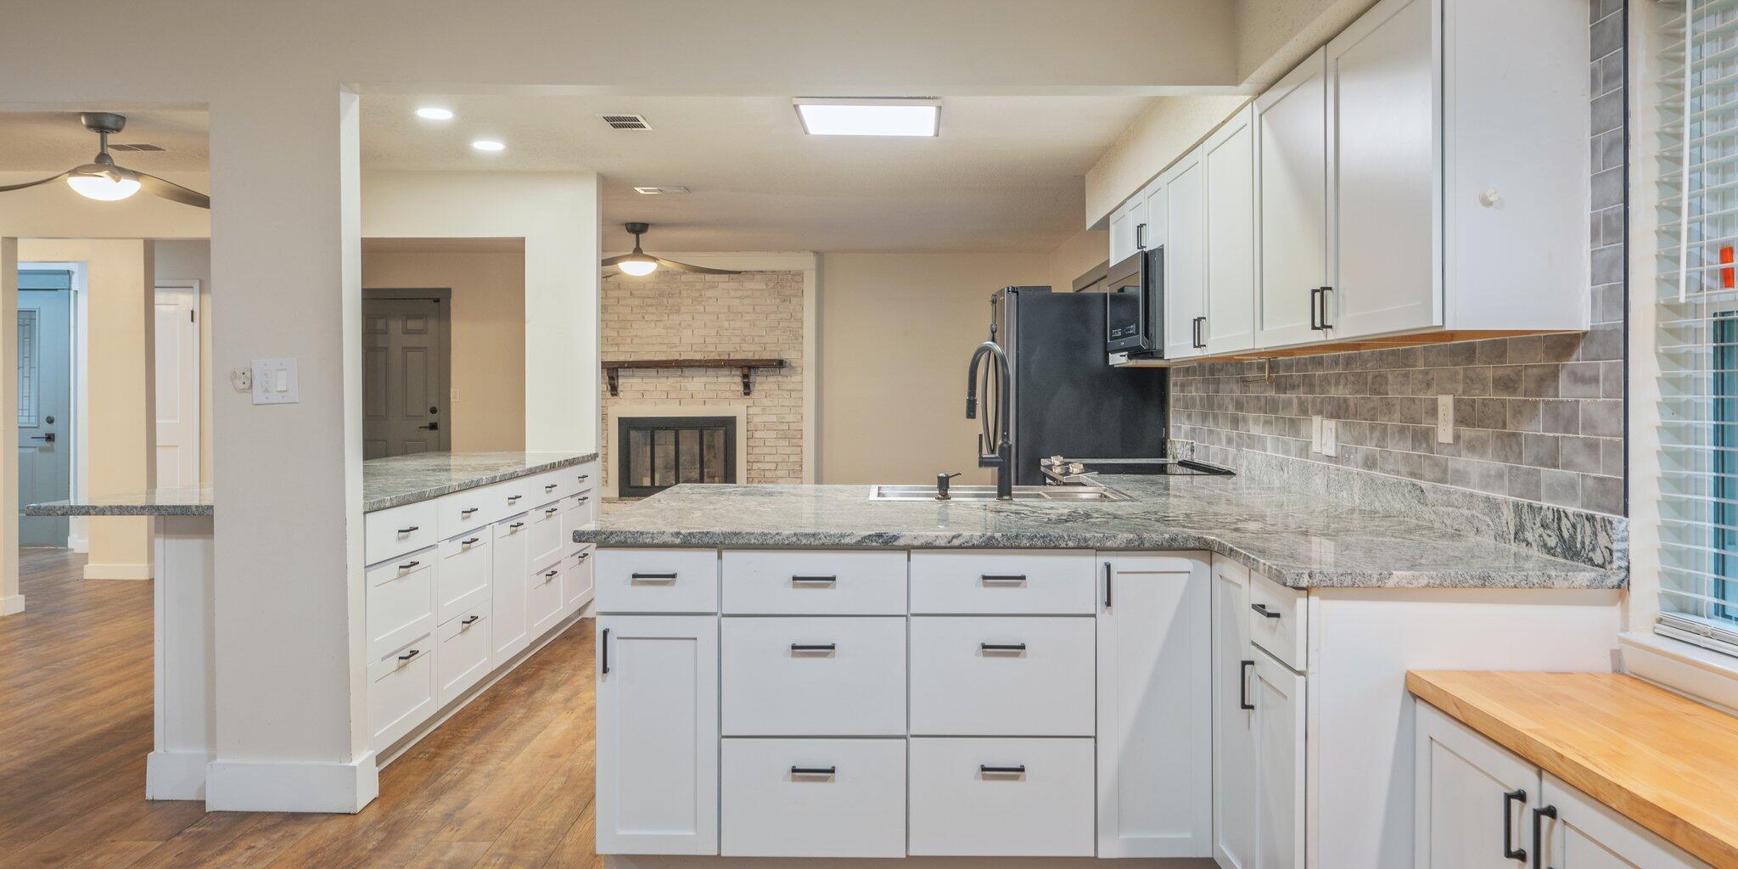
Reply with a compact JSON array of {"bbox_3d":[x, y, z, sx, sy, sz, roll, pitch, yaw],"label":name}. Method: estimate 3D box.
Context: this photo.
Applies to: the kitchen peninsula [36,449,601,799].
[{"bbox_3d":[-1.978,0.630,4.800,1.010,0.920,2.700,0,2,1],"label":"kitchen peninsula"}]

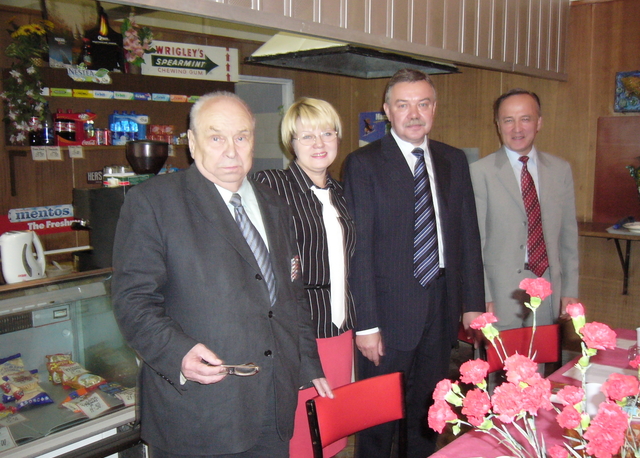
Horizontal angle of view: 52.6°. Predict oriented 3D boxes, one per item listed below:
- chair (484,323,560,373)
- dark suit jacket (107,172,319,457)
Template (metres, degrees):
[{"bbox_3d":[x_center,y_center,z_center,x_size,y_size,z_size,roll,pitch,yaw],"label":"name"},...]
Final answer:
[{"bbox_3d":[0.925,0.840,2.538,0.400,0.810,0.480,-3,8,-21],"label":"chair"},{"bbox_3d":[-0.271,0.210,1.712,0.570,0.750,0.400,-7,10,-40],"label":"dark suit jacket"}]

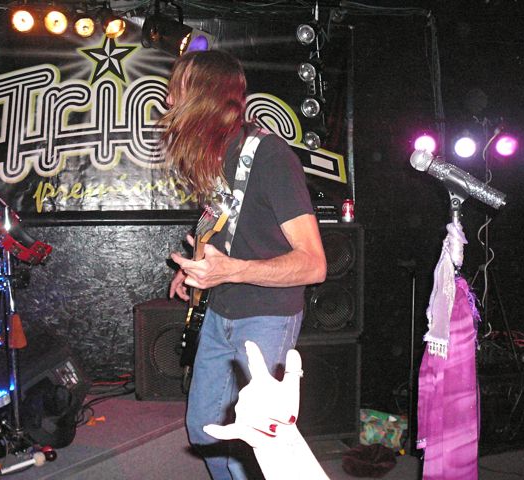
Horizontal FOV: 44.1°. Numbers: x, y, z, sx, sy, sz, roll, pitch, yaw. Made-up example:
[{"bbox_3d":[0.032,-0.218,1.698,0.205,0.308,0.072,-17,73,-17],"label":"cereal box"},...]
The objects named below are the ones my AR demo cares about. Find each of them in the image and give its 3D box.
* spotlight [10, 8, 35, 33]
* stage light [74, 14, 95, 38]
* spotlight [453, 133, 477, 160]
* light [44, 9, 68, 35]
[{"bbox_3d":[-1.345,-1.255,3.671,0.130,0.130,0.160,-1,25,-9],"label":"spotlight"},{"bbox_3d":[-1.025,-1.254,3.747,0.130,0.130,0.160,-1,30,-13],"label":"stage light"},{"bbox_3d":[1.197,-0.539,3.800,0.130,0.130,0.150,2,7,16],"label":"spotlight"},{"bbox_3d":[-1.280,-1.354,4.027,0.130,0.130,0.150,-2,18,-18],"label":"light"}]

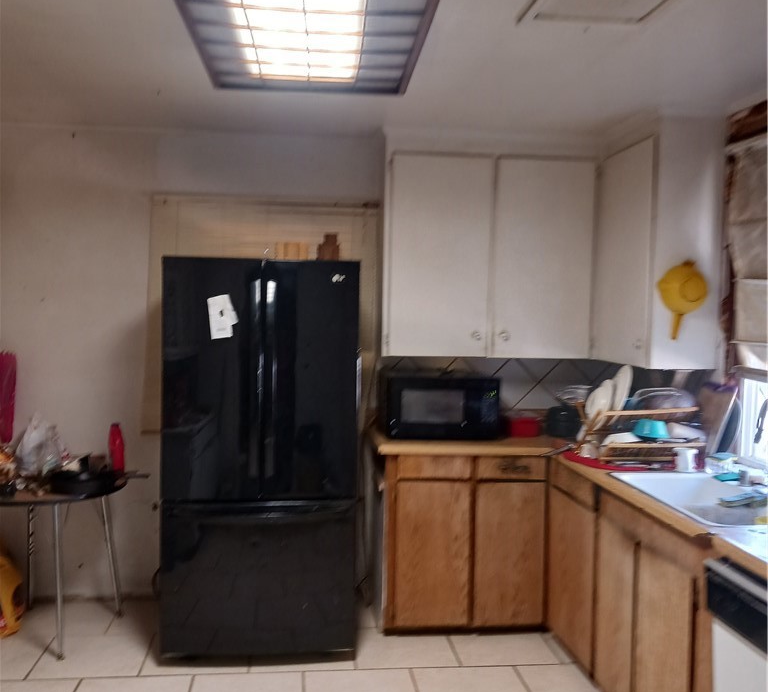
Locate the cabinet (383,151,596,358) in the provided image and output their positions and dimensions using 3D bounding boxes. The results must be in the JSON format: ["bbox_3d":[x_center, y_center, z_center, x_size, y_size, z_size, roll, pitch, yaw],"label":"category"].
[{"bbox_3d":[0.525,-0.454,4.181,1.089,1.016,0.314,1,2,-6],"label":"cabinet"}]

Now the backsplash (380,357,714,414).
[{"bbox_3d":[0.673,0.214,4.368,1.405,0.320,0.030,1,2,-6],"label":"backsplash"}]

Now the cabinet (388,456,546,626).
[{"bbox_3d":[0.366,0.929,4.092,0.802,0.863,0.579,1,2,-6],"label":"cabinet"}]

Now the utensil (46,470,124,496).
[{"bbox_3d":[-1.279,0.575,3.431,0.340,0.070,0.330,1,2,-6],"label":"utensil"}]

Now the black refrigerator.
[{"bbox_3d":[-0.567,0.487,3.787,0.834,1.740,0.830,1,2,-6],"label":"black refrigerator"}]

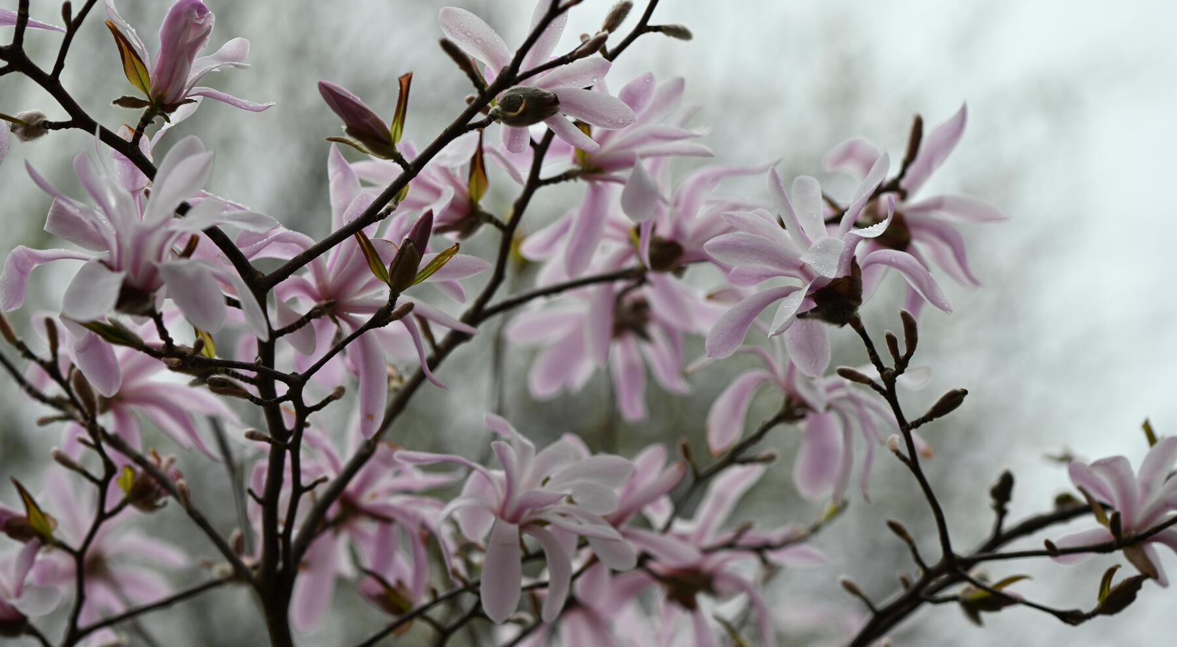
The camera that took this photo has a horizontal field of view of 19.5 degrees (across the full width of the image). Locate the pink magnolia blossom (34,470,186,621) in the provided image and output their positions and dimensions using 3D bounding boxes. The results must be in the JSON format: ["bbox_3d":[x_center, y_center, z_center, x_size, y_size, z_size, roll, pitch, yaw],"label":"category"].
[{"bbox_3d":[-0.259,0.122,1.860,0.086,0.082,0.055,1,27,-7],"label":"pink magnolia blossom"}]

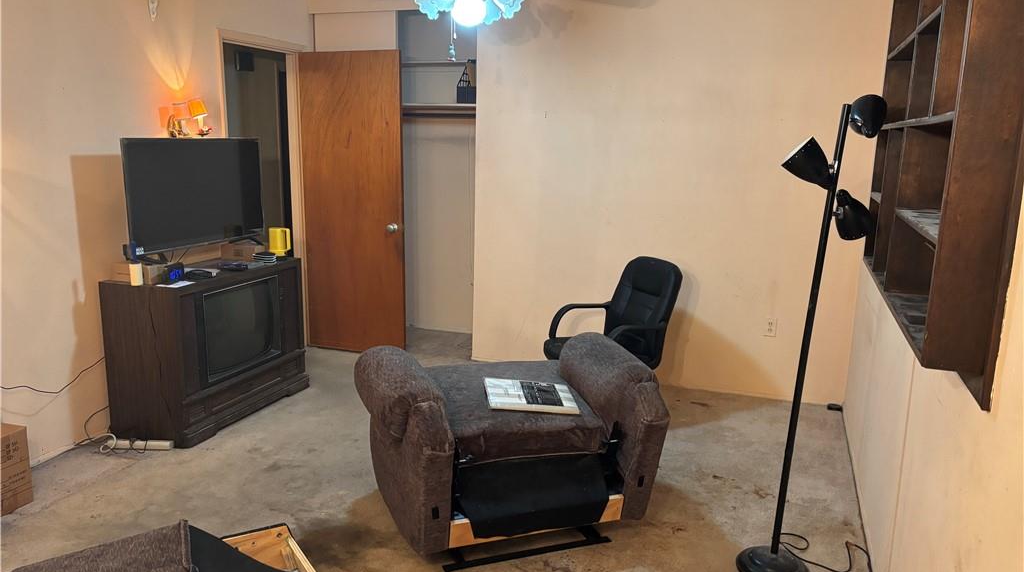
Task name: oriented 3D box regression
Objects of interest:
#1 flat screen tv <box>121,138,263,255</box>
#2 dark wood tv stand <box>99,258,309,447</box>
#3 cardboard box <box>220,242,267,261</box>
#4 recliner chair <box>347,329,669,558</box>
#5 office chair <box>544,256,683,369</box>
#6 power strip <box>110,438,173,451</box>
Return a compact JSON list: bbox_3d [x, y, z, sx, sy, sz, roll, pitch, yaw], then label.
[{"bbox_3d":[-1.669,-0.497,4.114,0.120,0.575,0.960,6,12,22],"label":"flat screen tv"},{"bbox_3d":[-1.618,0.298,4.170,0.520,0.770,1.020,5,12,19],"label":"dark wood tv stand"},{"bbox_3d":[-1.554,-0.200,4.476,0.240,0.095,0.150,5,12,19],"label":"cardboard box"},{"bbox_3d":[-0.044,0.618,3.090,1.030,0.620,0.820,-3,12,-20],"label":"recliner chair"},{"bbox_3d":[0.534,0.310,3.982,0.600,0.910,0.580,-3,12,-22],"label":"office chair"},{"bbox_3d":[-1.777,0.758,3.694,0.300,0.040,0.055,1,11,-3],"label":"power strip"}]

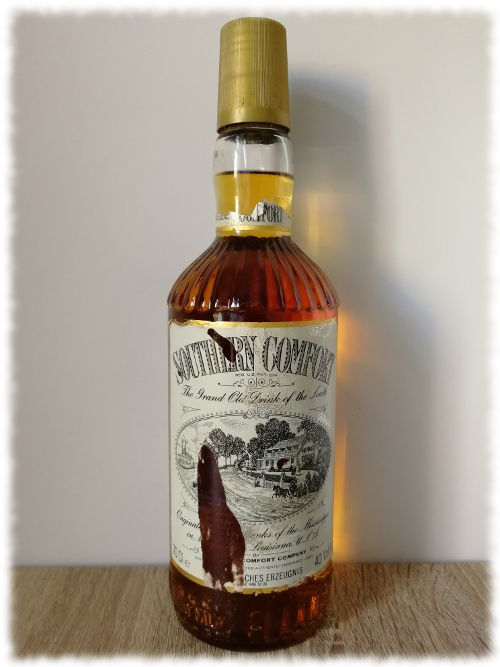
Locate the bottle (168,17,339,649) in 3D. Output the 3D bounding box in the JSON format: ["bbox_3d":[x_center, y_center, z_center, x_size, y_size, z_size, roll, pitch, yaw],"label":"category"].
[{"bbox_3d":[0.002,-0.002,0.261,0.084,0.286,0.084,0,4,-2],"label":"bottle"}]

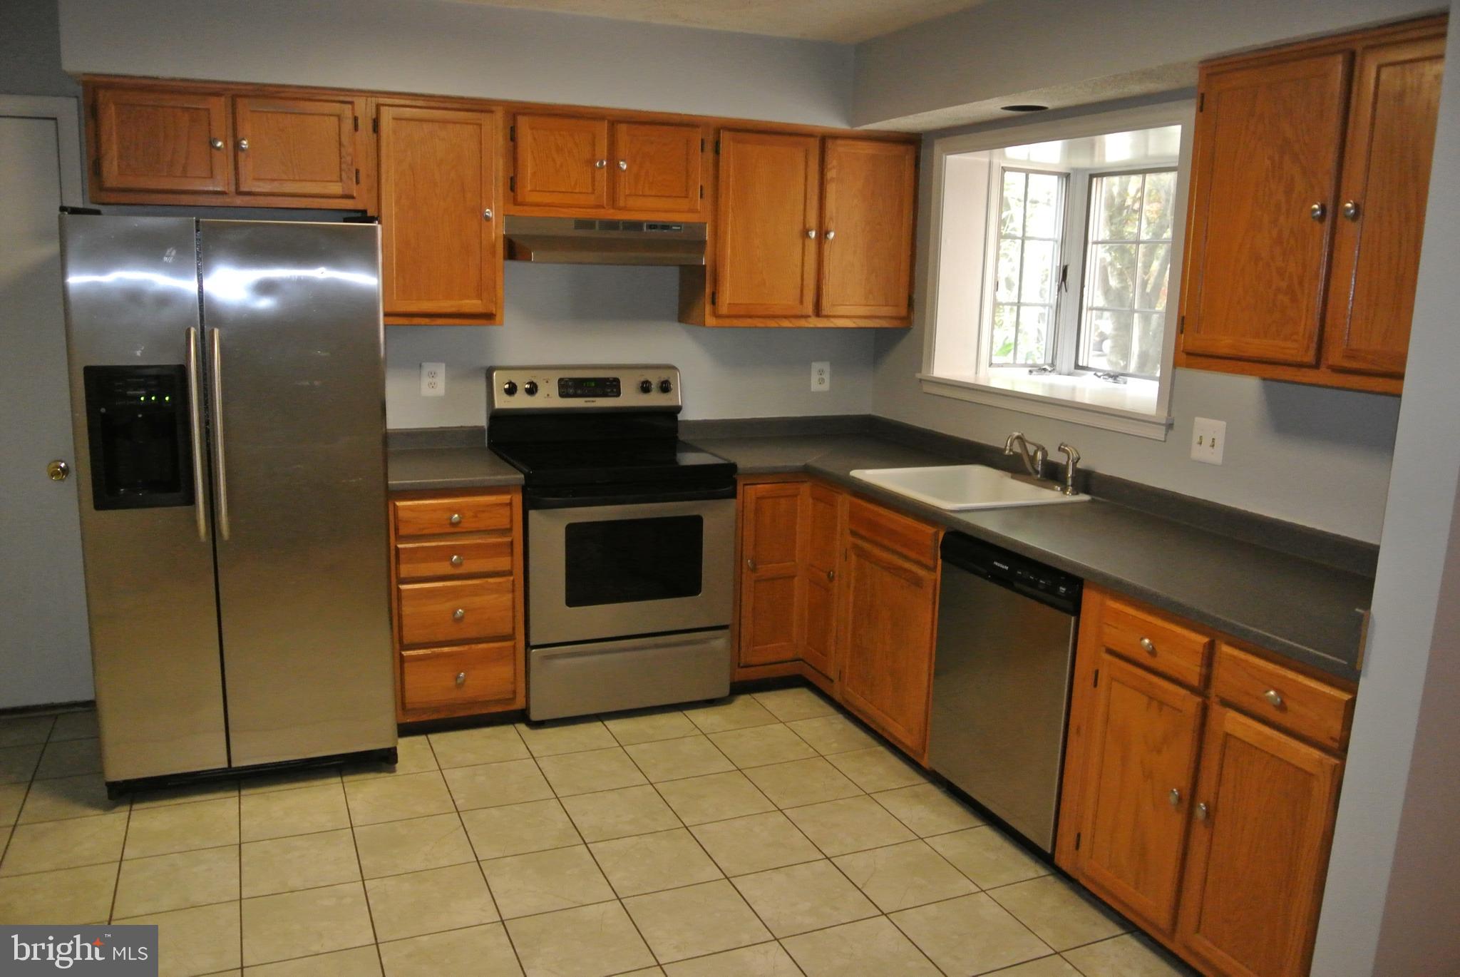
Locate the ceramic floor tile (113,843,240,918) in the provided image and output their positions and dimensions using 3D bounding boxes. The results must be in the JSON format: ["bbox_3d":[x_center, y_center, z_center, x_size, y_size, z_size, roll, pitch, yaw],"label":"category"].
[{"bbox_3d":[-1.417,1.012,2.820,0.301,0.010,0.301,-3,12,-23],"label":"ceramic floor tile"}]

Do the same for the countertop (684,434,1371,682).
[{"bbox_3d":[0.766,0.080,3.374,0.881,0.046,2.947,-3,11,-23],"label":"countertop"}]

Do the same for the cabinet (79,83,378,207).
[{"bbox_3d":[-1.609,-1.099,3.542,0.870,0.385,0.325,-3,12,-23],"label":"cabinet"}]

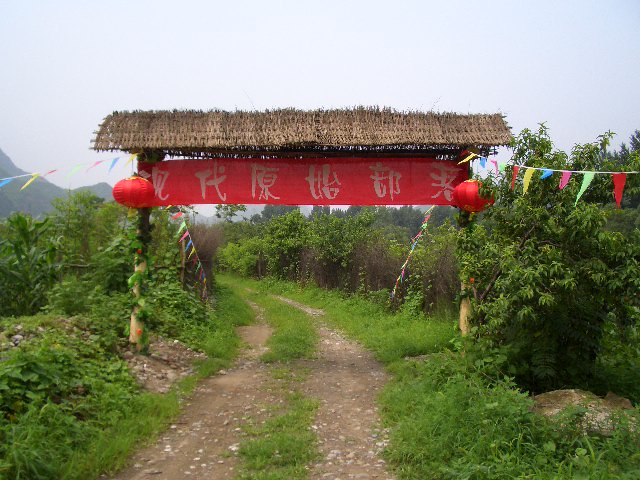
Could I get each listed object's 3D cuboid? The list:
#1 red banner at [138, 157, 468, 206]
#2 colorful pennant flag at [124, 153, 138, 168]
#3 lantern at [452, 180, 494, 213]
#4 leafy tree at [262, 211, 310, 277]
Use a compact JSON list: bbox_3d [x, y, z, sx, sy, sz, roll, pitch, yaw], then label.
[{"bbox_3d":[-0.236,-0.829,9.250,4.720,0.700,0.060,0,0,0],"label":"red banner"},{"bbox_3d":[-2.680,-1.130,9.200,0.200,0.230,0.050,0,0,0],"label":"colorful pennant flag"},{"bbox_3d":[2.159,-0.612,9.100,0.590,0.460,0.590,0,0,0],"label":"lantern"},{"bbox_3d":[-1.333,0.174,25.000,1.850,2.700,1.900,0,0,0],"label":"leafy tree"}]

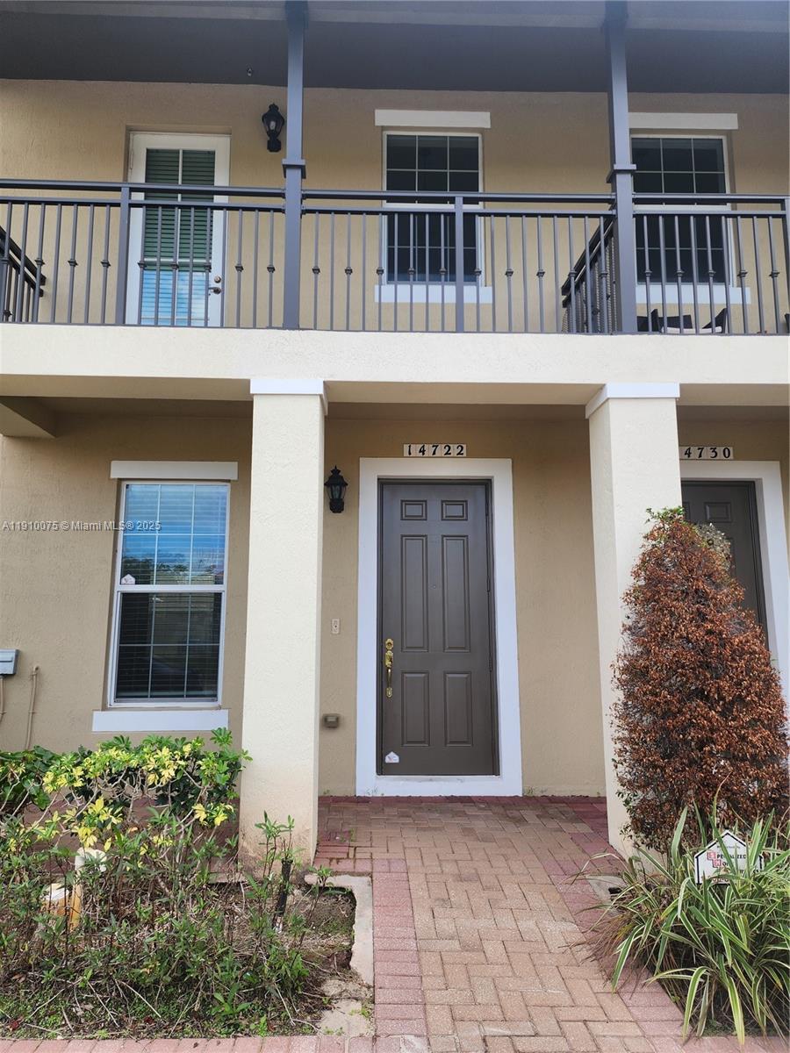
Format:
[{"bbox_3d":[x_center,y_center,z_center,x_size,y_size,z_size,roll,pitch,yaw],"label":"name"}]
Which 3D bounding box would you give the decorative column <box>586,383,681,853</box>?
[{"bbox_3d":[1.604,0.562,4.540,0.474,2.949,0.455,0,-9,-1],"label":"decorative column"}]

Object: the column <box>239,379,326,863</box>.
[{"bbox_3d":[-0.697,0.551,4.482,0.466,2.949,0.455,0,-9,-1],"label":"column"}]

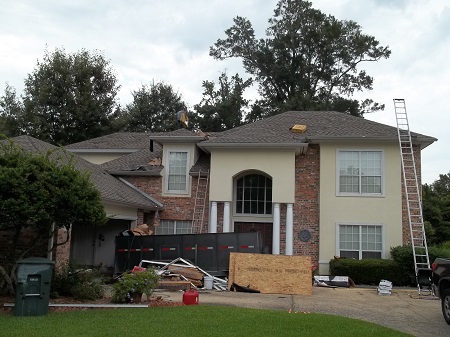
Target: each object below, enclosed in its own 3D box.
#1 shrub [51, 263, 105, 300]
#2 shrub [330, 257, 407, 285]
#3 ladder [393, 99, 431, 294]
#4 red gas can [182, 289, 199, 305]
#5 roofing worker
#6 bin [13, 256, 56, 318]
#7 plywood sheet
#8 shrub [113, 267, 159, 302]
[{"bbox_3d":[-3.771,2.849,11.037,1.300,0.900,1.100,2,-8,0],"label":"shrub"},{"bbox_3d":[5.374,3.908,16.342,2.950,0.970,1.100,1,-8,10],"label":"shrub"},{"bbox_3d":[7.001,0.558,16.102,0.450,8.550,0.150,0,-35,12],"label":"ladder"},{"bbox_3d":[-0.789,3.012,10.100,0.370,0.360,0.260,2,-8,0],"label":"red gas can"},{"bbox_3d":[-2.180,-2.386,22.000,0.700,1.450,0.600,2,-8,0],"label":"roofing worker"},{"bbox_3d":[-3.816,2.330,8.636,0.680,1.100,0.780,4,-8,-18],"label":"bin"},{"bbox_3d":[1.395,3.230,13.100,2.460,1.220,0.060,1,-20,4],"label":"plywood sheet"},{"bbox_3d":[-2.189,2.887,10.728,1.120,0.800,1.000,2,-8,0],"label":"shrub"}]

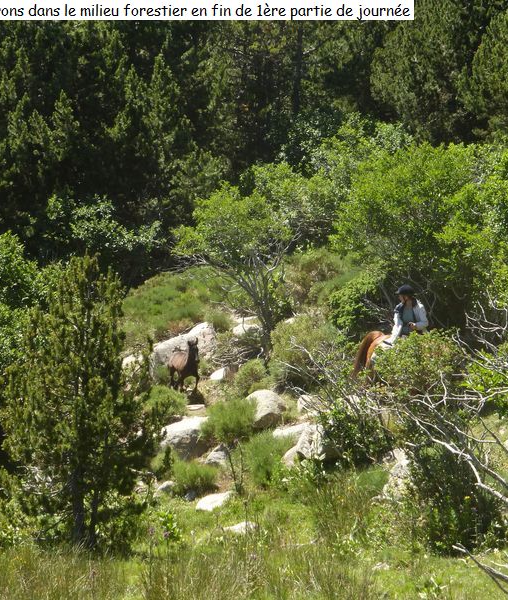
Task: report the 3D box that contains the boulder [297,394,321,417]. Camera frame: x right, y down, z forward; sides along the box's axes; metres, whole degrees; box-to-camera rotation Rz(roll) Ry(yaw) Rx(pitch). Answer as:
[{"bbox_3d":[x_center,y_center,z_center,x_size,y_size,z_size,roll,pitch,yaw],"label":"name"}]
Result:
[{"bbox_3d":[1.016,1.864,44.500,0.530,0.389,0.451,0,1,0],"label":"boulder"}]

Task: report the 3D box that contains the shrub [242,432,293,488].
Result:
[{"bbox_3d":[0.206,2.453,38.500,0.764,0.856,0.726,0,1,0],"label":"shrub"}]

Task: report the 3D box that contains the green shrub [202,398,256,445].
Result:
[{"bbox_3d":[-0.384,1.905,39.500,0.847,0.721,0.780,0,-1,0],"label":"green shrub"}]

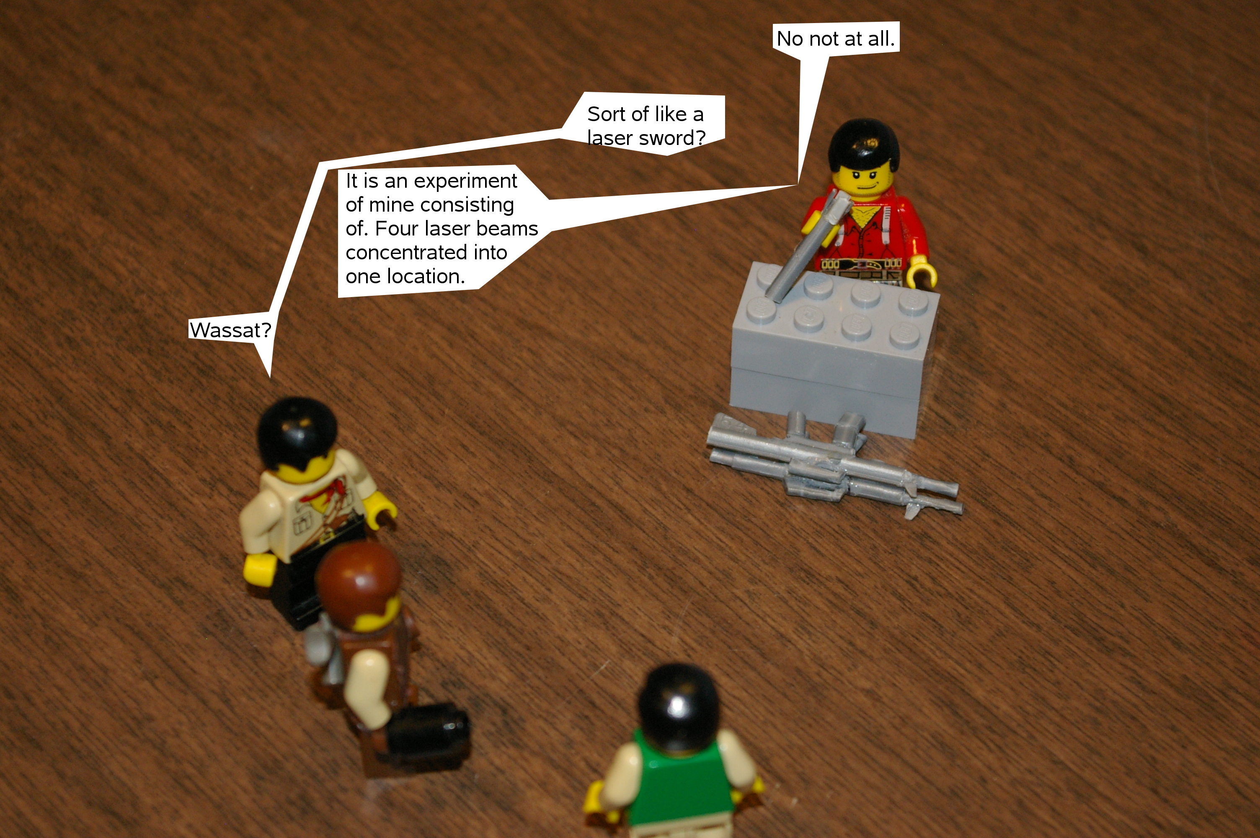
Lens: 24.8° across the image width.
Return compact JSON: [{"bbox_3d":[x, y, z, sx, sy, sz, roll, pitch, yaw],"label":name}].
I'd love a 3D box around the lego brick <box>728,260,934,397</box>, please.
[{"bbox_3d":[0.034,-0.015,0.478,0.032,0.011,0.016,10,49,9],"label":"lego brick"}]

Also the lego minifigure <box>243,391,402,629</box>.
[{"bbox_3d":[-0.049,0.013,0.445,0.025,0.041,0.013,-31,55,-25],"label":"lego minifigure"}]

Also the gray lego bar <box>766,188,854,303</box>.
[{"bbox_3d":[0.029,-0.028,0.472,0.004,0.021,0.004,34,13,1],"label":"gray lego bar"}]

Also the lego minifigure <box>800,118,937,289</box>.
[{"bbox_3d":[0.040,-0.030,0.483,0.023,0.042,0.018,-1,48,-1],"label":"lego minifigure"}]

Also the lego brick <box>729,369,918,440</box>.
[{"bbox_3d":[0.034,-0.009,0.486,0.032,0.010,0.016,10,49,9],"label":"lego brick"}]

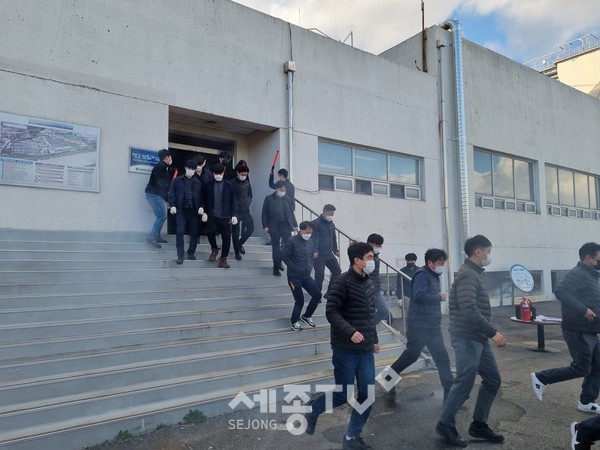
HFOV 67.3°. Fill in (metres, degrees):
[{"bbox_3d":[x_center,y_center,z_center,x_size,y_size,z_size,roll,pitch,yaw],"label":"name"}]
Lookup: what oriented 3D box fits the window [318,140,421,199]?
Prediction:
[{"bbox_3d":[2.039,-1.444,12.520,3.970,1.360,0.100,3,-6,-35],"label":"window"}]

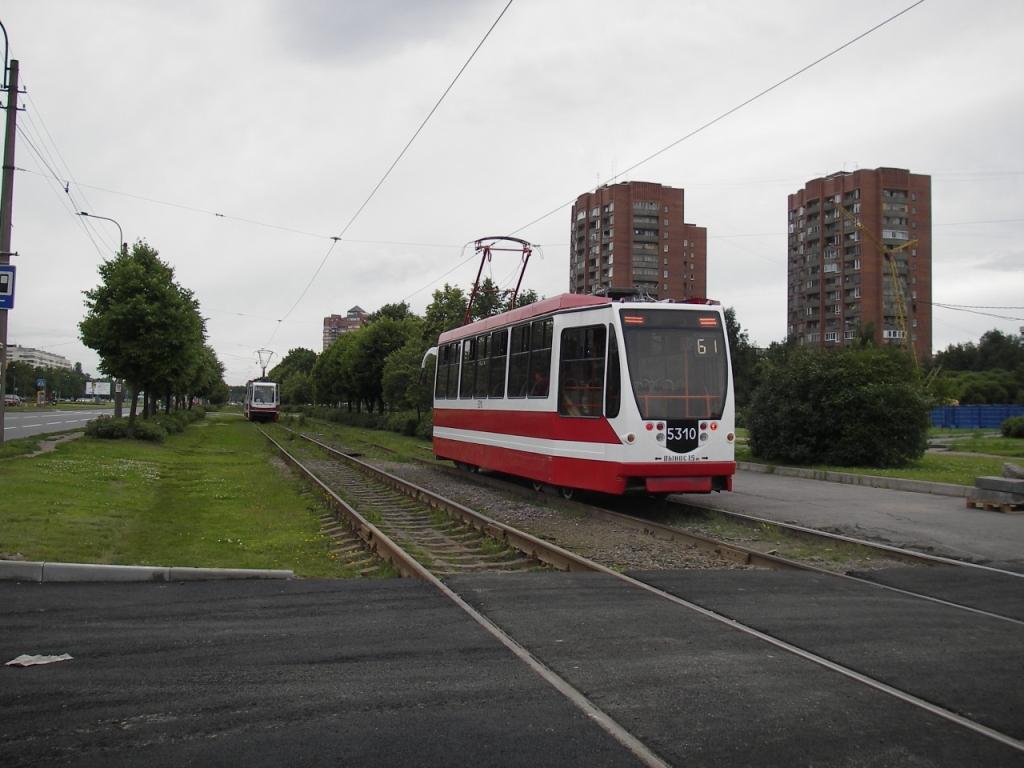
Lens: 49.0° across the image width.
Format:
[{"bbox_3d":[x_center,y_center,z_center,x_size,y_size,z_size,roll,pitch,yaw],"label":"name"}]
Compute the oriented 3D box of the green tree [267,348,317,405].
[{"bbox_3d":[-28.443,-0.025,145.000,6.200,8.800,6.200,1,-1,-14],"label":"green tree"}]

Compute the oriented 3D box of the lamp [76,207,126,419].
[{"bbox_3d":[-20.899,-3.145,57.300,2.600,11.200,0.400,1,-1,-14],"label":"lamp"}]

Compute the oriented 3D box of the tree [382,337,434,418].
[{"bbox_3d":[-4.807,0.180,56.000,3.700,4.900,3.700,1,-1,-14],"label":"tree"}]

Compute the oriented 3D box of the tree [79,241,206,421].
[{"bbox_3d":[-14.832,-1.700,45.000,5.000,7.900,5.000,1,-1,-14],"label":"tree"}]

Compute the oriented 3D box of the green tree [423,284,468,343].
[{"bbox_3d":[-3.846,-1.478,66.000,4.200,8.700,4.200,1,-1,-14],"label":"green tree"}]

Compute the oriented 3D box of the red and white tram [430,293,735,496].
[{"bbox_3d":[0.588,0.376,23.240,2.550,3.250,15.000,1,-1,-14],"label":"red and white tram"}]

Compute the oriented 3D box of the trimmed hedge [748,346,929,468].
[{"bbox_3d":[8.714,0.529,30.000,4.600,3.150,4.300,1,-1,-14],"label":"trimmed hedge"}]

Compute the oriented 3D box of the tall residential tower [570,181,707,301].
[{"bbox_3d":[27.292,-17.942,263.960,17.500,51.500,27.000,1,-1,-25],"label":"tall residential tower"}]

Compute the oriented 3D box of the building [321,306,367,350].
[{"bbox_3d":[-87.804,-12.929,600.000,30.000,54.000,24.000,1,-1,-11],"label":"building"}]

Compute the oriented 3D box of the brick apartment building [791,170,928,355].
[{"bbox_3d":[74.883,-17.354,241.540,15.500,50.500,27.000,1,-1,-25],"label":"brick apartment building"}]

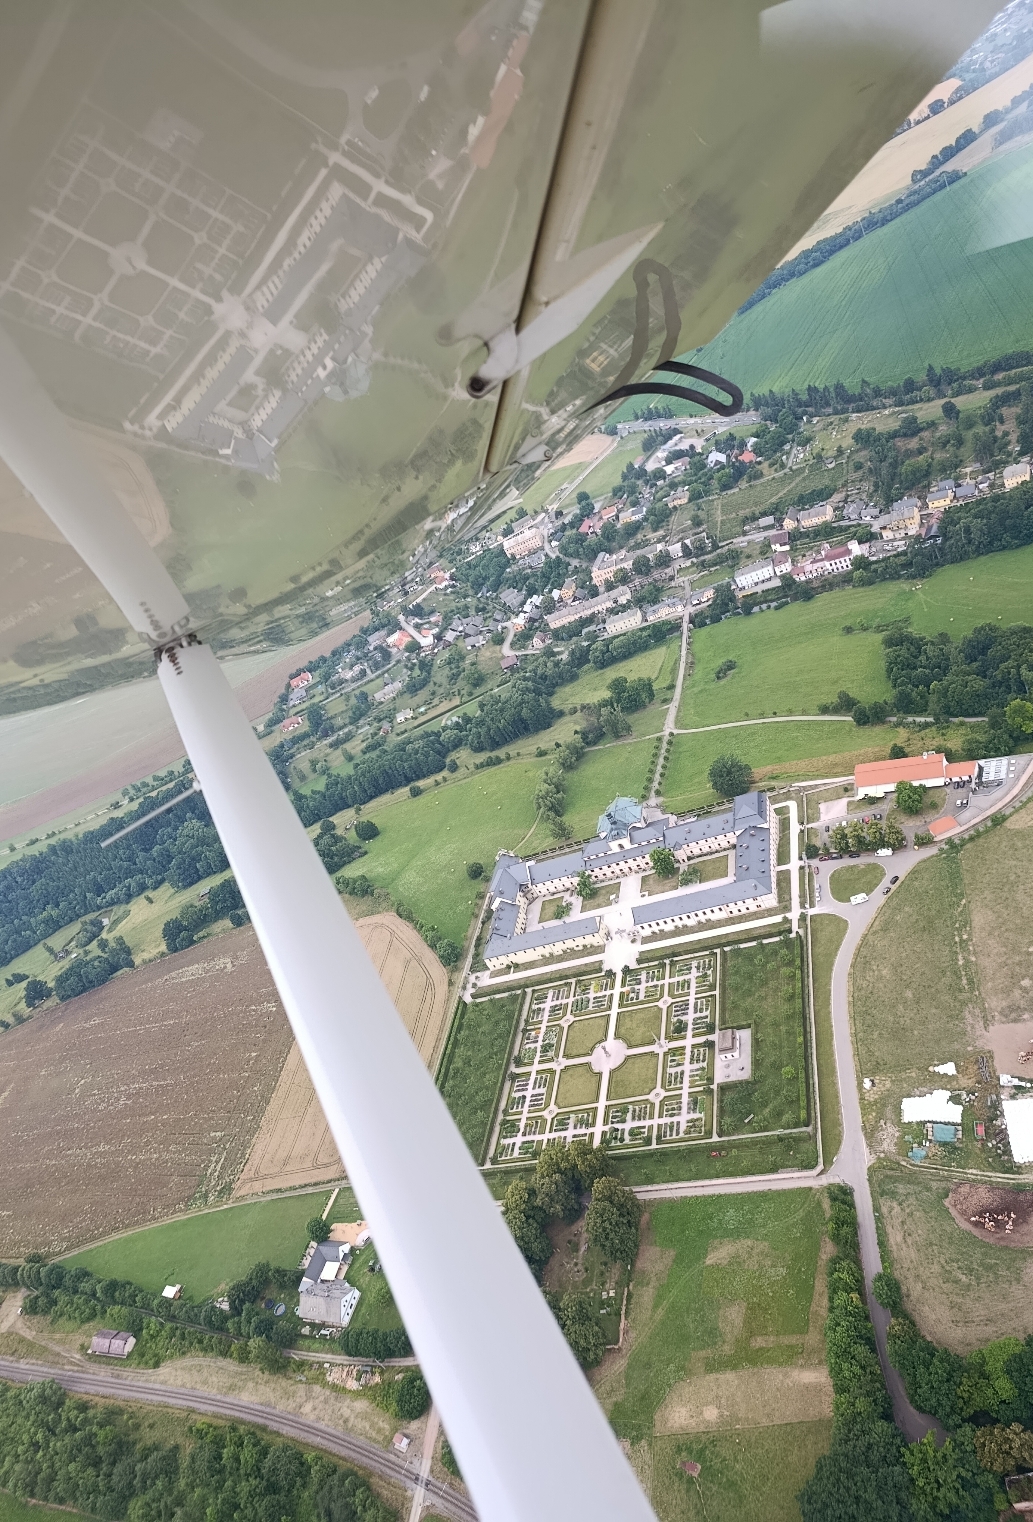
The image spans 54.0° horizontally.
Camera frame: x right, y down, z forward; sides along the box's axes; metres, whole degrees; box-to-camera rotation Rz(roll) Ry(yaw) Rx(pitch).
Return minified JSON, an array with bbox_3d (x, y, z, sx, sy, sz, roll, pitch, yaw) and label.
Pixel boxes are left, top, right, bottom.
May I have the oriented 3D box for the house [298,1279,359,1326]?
[{"bbox_3d":[-69.431,199.724,374.350,20.520,8.280,13.230,-15,32,32],"label":"house"}]

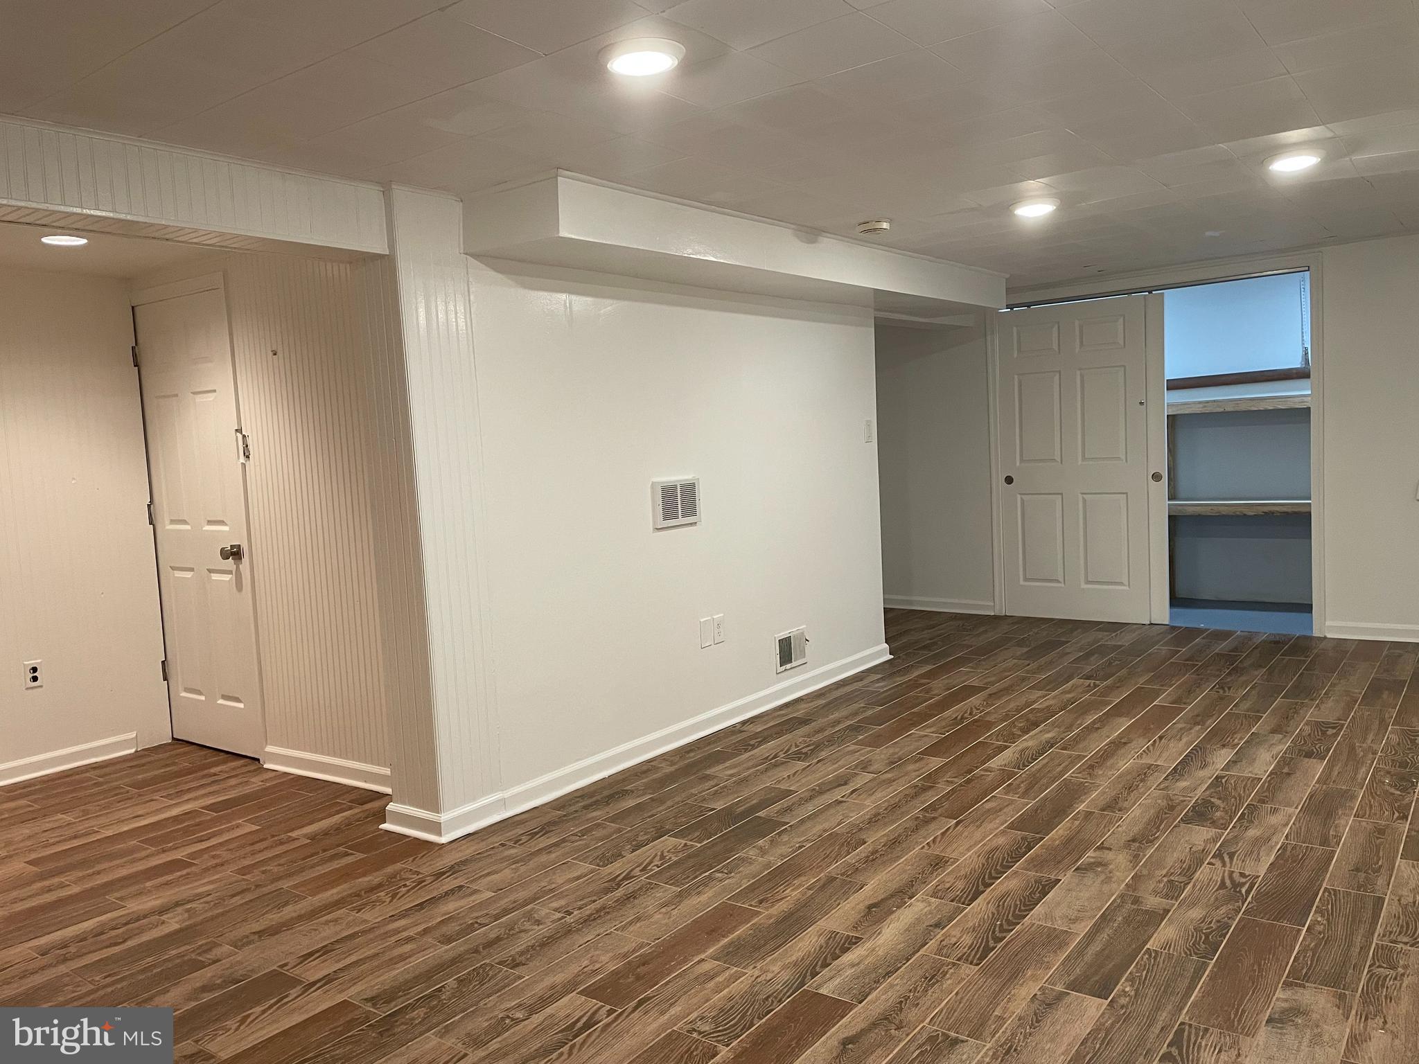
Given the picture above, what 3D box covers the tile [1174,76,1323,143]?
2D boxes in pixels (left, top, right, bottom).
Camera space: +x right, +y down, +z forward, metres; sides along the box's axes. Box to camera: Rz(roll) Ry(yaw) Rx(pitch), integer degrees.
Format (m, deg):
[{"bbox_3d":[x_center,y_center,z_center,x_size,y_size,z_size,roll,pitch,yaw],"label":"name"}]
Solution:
[{"bbox_3d":[1.584,-1.237,3.119,0.305,0.020,0.610,1,6,37],"label":"tile"}]

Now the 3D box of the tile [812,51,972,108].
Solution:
[{"bbox_3d":[0.463,-1.140,2.666,0.305,0.020,0.305,1,6,37],"label":"tile"}]

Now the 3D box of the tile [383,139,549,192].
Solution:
[{"bbox_3d":[-0.735,-1.125,3.222,0.416,0.020,0.325,1,6,37],"label":"tile"}]

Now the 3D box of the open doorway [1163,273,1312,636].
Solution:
[{"bbox_3d":[3.160,-0.449,6.361,0.788,2.076,0.130,1,6,37],"label":"open doorway"}]

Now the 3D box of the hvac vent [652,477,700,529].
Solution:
[{"bbox_3d":[-0.146,-0.128,4.557,0.030,0.201,0.311,1,7,37],"label":"hvac vent"}]

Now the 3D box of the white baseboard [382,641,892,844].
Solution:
[{"bbox_3d":[-0.048,0.833,4.942,0.318,0.090,3.246,1,7,37],"label":"white baseboard"}]

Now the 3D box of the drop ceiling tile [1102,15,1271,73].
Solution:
[{"bbox_3d":[1.134,-1.163,2.537,0.305,0.018,0.305,1,7,37],"label":"drop ceiling tile"}]

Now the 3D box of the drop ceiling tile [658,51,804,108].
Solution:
[{"bbox_3d":[0.039,-1.107,2.606,0.305,0.018,0.305,1,7,37],"label":"drop ceiling tile"}]

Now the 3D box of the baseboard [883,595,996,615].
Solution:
[{"bbox_3d":[1.594,0.521,7.511,0.841,0.086,0.026,1,7,37],"label":"baseboard"}]

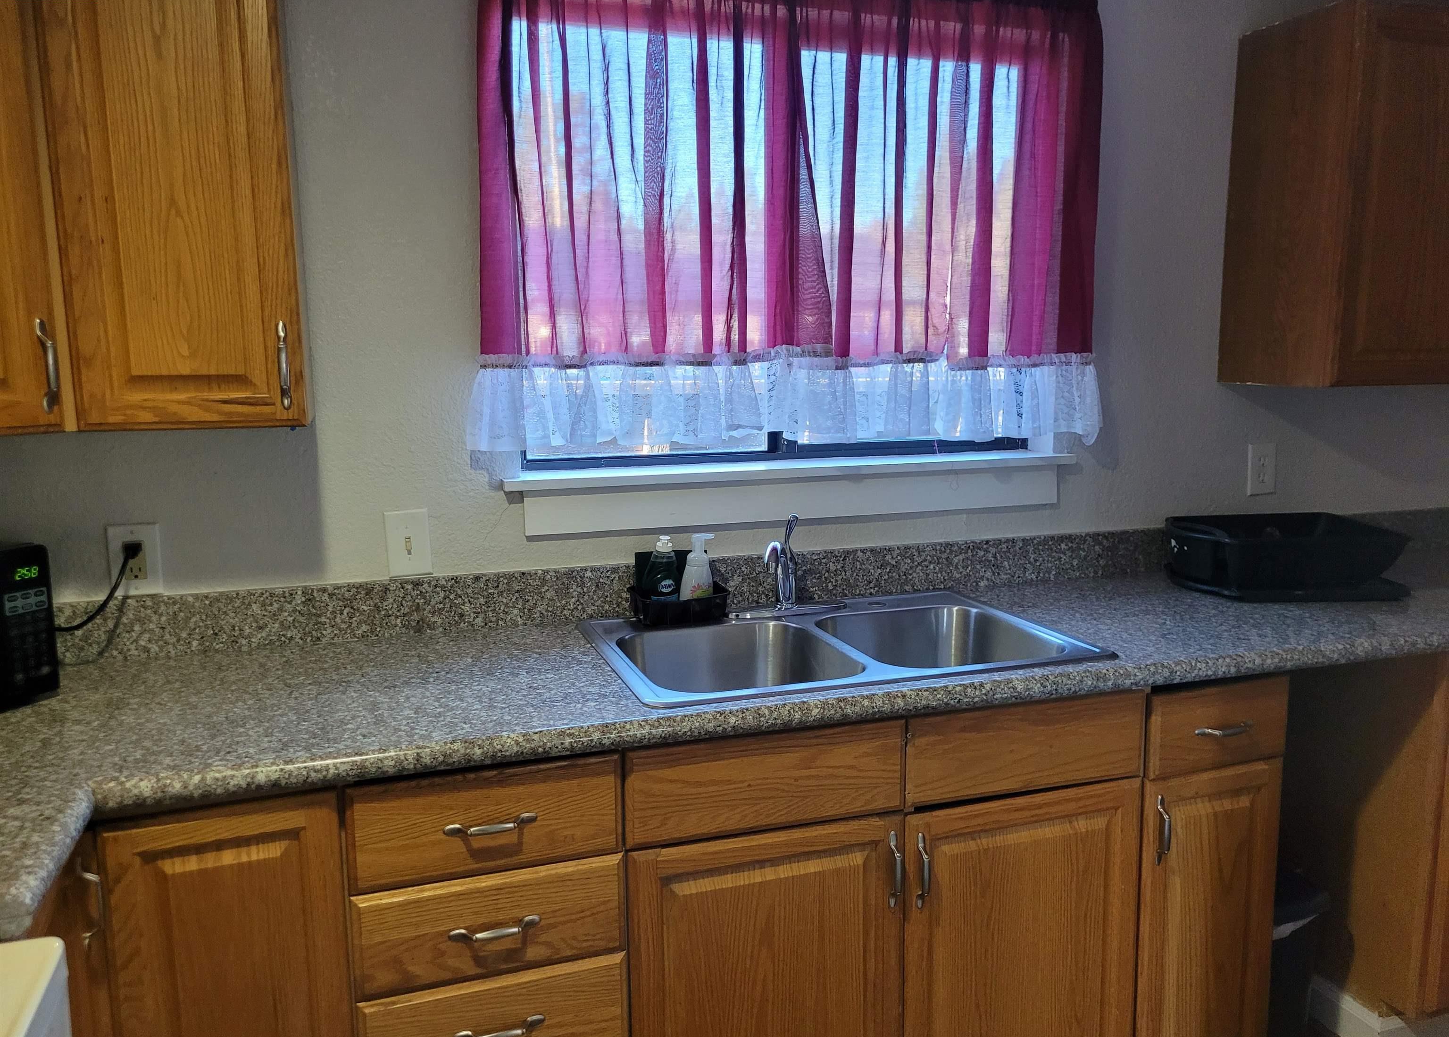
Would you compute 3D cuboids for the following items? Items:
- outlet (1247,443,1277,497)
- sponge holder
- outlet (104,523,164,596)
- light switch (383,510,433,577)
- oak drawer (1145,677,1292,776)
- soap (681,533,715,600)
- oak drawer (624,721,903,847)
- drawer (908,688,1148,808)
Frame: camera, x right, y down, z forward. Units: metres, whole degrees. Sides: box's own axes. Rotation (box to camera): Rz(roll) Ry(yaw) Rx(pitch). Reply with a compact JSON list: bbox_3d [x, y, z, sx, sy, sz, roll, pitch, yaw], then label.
[{"bbox_3d":[1.318,-0.119,2.661,0.080,0.124,0.010,-3,9,-18],"label":"outlet"},{"bbox_3d":[-0.090,0.133,2.148,0.183,0.127,0.102,-3,9,-18],"label":"sponge holder"},{"bbox_3d":[-1.024,0.073,1.892,0.077,0.124,0.010,-3,9,-18],"label":"outlet"},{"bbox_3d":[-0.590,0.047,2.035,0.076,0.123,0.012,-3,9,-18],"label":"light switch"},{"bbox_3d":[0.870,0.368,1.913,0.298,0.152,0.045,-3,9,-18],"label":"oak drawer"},{"bbox_3d":[-0.053,0.111,2.146,0.075,0.163,0.055,0,8,6],"label":"soap"},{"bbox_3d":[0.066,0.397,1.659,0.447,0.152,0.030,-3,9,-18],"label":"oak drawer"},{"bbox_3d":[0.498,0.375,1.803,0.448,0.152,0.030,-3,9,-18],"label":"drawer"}]

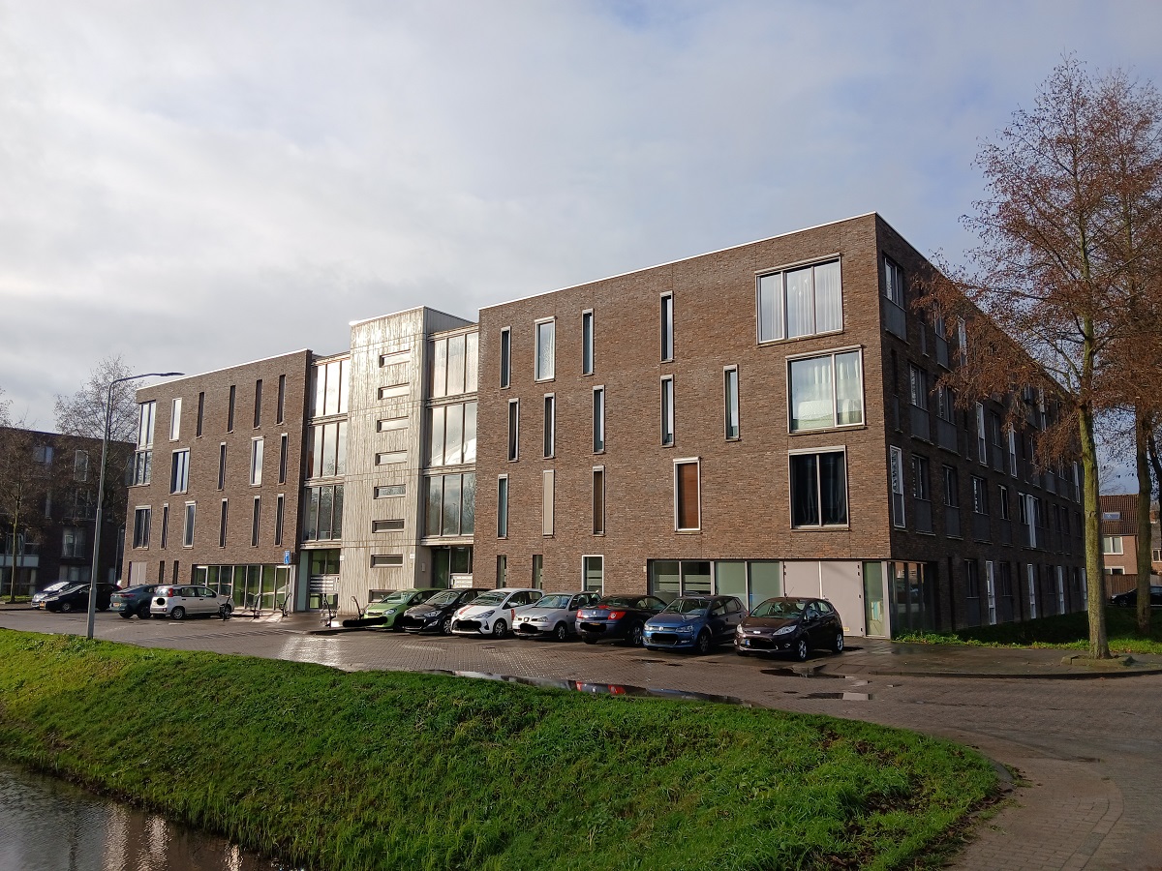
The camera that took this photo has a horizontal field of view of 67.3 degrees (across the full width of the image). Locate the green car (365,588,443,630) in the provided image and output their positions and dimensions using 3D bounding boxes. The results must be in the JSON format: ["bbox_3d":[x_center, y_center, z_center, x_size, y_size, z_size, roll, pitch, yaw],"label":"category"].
[{"bbox_3d":[-6.444,6.530,33.029,1.670,1.480,3.570,-6,-11,37],"label":"green car"}]

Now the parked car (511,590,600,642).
[{"bbox_3d":[-0.552,5.599,27.181,1.640,1.460,3.540,-6,-11,36],"label":"parked car"}]

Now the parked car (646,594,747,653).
[{"bbox_3d":[3.270,5.244,24.463,1.690,1.470,3.970,-6,-11,36],"label":"parked car"}]

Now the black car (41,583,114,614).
[{"bbox_3d":[-28.486,9.030,48.955,1.760,1.530,4.050,-4,-10,24],"label":"black car"}]

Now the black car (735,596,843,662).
[{"bbox_3d":[5.501,5.028,22.950,1.750,1.480,3.950,-6,-11,36],"label":"black car"}]

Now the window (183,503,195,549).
[{"bbox_3d":[-21.385,4.902,47.823,1.026,2.533,0.150,-6,-11,37],"label":"window"}]

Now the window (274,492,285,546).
[{"bbox_3d":[-14.686,4.142,42.520,0.560,2.520,0.140,-6,-11,37],"label":"window"}]

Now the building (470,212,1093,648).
[{"bbox_3d":[13.880,2.615,46.070,17.000,12.900,37.900,-6,-11,37],"label":"building"}]

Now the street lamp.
[{"bbox_3d":[-13.640,2.021,26.896,0.280,8.260,2.250,-6,-11,37],"label":"street lamp"}]

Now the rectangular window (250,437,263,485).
[{"bbox_3d":[-16.551,1.354,44.695,1.053,2.518,0.150,-6,-11,37],"label":"rectangular window"}]

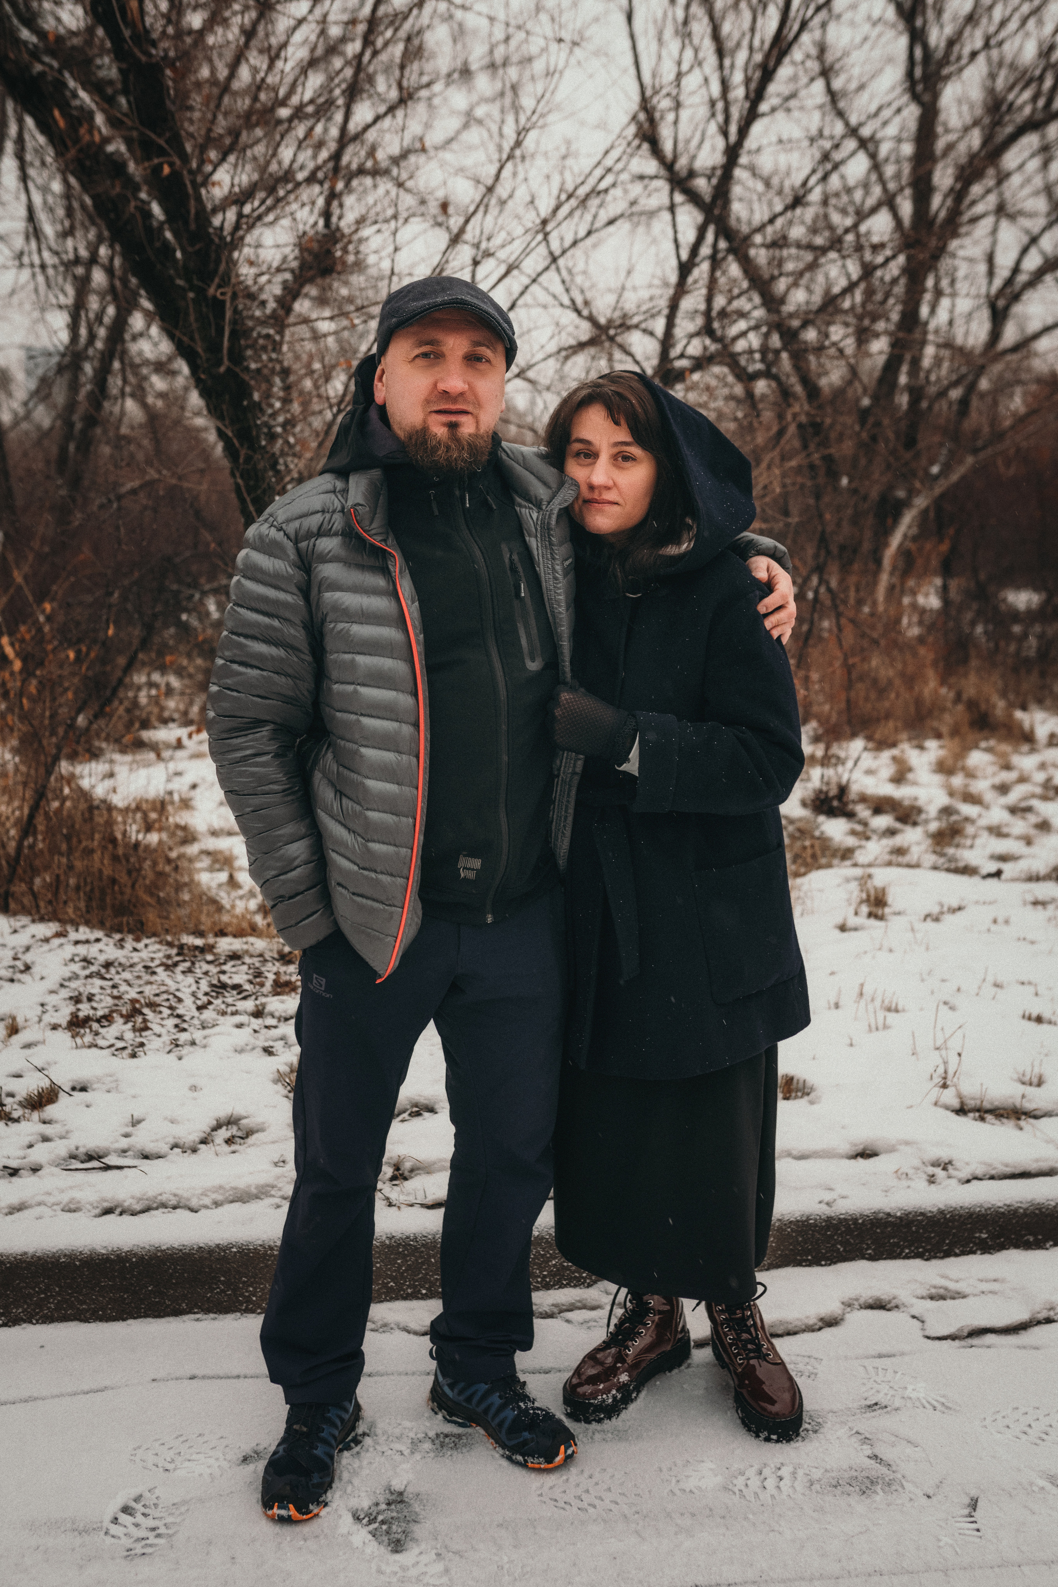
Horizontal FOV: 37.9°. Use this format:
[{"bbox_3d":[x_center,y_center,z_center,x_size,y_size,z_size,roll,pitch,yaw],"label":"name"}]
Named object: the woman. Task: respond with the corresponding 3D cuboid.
[{"bbox_3d":[0.230,0.168,2.502,0.480,1.666,0.400,2,6,23],"label":"woman"}]

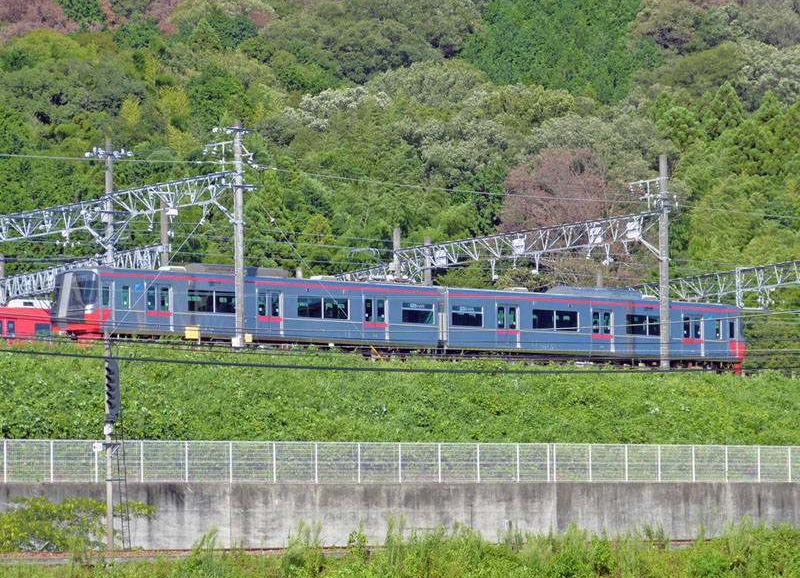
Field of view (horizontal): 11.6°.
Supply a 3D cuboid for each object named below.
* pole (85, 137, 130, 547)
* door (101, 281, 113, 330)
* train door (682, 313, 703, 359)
[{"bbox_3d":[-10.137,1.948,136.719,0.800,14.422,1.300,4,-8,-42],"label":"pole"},{"bbox_3d":[-11.327,0.638,151.929,0.620,1.880,0.100,4,-8,-42],"label":"door"},{"bbox_3d":[12.997,2.059,173.973,1.320,1.880,0.100,4,-8,-42],"label":"train door"}]

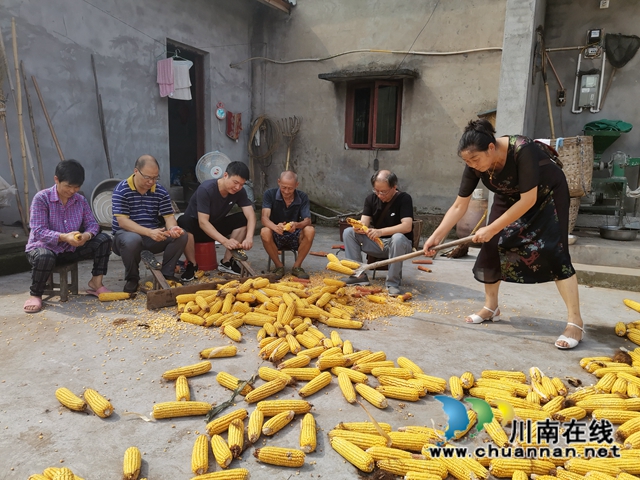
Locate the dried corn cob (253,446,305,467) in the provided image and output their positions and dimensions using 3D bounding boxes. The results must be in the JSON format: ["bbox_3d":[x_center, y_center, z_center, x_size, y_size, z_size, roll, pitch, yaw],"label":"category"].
[{"bbox_3d":[-0.133,0.712,1.589,0.172,0.054,0.054,3,11,7],"label":"dried corn cob"}]

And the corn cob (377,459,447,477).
[{"bbox_3d":[0.298,0.740,1.563,0.228,0.047,0.047,3,9,9],"label":"corn cob"}]

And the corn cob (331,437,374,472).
[{"bbox_3d":[0.106,0.716,1.605,0.052,0.052,0.172,-9,14,-43],"label":"corn cob"}]

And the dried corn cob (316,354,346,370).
[{"bbox_3d":[0.059,0.604,2.367,0.166,0.063,0.063,-1,10,-15],"label":"dried corn cob"}]

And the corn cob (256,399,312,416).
[{"bbox_3d":[-0.136,0.656,1.887,0.214,0.057,0.057,1,11,-1],"label":"corn cob"}]

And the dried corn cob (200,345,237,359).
[{"bbox_3d":[-0.498,0.559,2.372,0.178,0.053,0.053,-2,11,-17],"label":"dried corn cob"}]

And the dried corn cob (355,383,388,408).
[{"bbox_3d":[0.219,0.662,2.045,0.052,0.052,0.192,-5,13,-33],"label":"dried corn cob"}]

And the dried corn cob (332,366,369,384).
[{"bbox_3d":[0.139,0.635,2.254,0.190,0.049,0.049,7,11,33],"label":"dried corn cob"}]

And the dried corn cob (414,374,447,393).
[{"bbox_3d":[0.497,0.652,2.188,0.176,0.057,0.057,7,11,28],"label":"dried corn cob"}]

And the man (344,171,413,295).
[{"bbox_3d":[0.502,-0.100,3.908,0.520,0.945,0.690,6,11,24],"label":"man"}]

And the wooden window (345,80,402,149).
[{"bbox_3d":[0.745,-1.741,6.702,0.811,0.930,0.100,5,11,21],"label":"wooden window"}]

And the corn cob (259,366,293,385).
[{"bbox_3d":[-0.199,0.607,2.147,0.163,0.054,0.054,6,12,25],"label":"corn cob"}]

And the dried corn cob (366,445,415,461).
[{"bbox_3d":[0.239,0.733,1.643,0.170,0.048,0.048,4,11,9],"label":"dried corn cob"}]

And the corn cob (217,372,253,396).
[{"bbox_3d":[-0.378,0.638,2.131,0.219,0.058,0.058,10,13,40],"label":"corn cob"}]

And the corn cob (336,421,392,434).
[{"bbox_3d":[0.165,0.708,1.797,0.214,0.051,0.051,1,11,-3],"label":"corn cob"}]

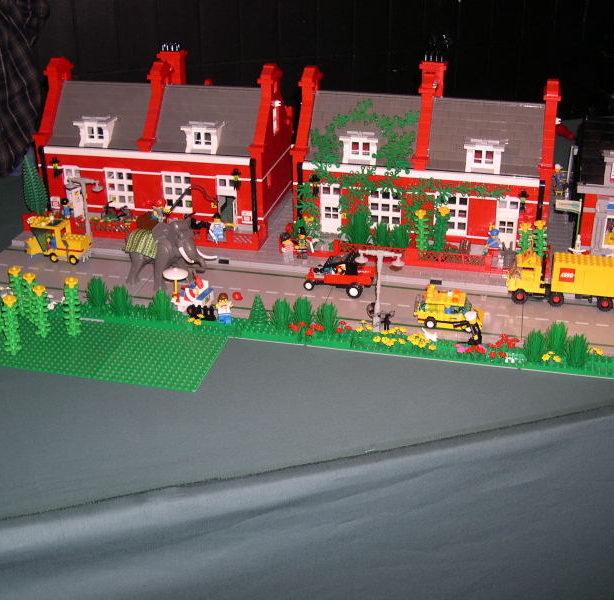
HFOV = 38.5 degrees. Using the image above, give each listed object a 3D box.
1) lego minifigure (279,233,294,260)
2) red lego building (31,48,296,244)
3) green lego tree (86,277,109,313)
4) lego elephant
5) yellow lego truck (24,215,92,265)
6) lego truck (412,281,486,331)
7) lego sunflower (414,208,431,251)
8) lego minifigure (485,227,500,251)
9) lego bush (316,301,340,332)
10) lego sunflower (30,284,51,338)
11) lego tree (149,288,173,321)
[{"bbox_3d":[-0.027,-0.076,1.267,0.022,0.043,0.015,-5,27,-9],"label":"lego minifigure"},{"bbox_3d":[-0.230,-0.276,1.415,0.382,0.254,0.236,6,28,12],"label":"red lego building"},{"bbox_3d":[-0.272,-0.009,1.147,0.027,0.046,0.027,6,28,11],"label":"green lego tree"},{"bbox_3d":[-0.193,-0.062,1.185,0.154,0.107,0.053,20,34,35],"label":"lego elephant"},{"bbox_3d":[-0.368,-0.089,1.295,0.101,0.061,0.038,6,28,13],"label":"yellow lego truck"},{"bbox_3d":[0.179,0.011,1.101,0.088,0.042,0.038,6,28,13],"label":"lego truck"},{"bbox_3d":[0.162,-0.094,1.250,0.022,0.071,0.022,6,28,12],"label":"lego sunflower"},{"bbox_3d":[0.271,-0.084,1.279,0.023,0.042,0.015,4,27,9],"label":"lego minifigure"},{"bbox_3d":[0.025,0.022,1.069,0.027,0.039,0.027,6,28,12],"label":"lego bush"},{"bbox_3d":[-0.327,0.014,1.076,0.020,0.072,0.020,6,28,13],"label":"lego sunflower"},{"bbox_3d":[-0.187,0.004,1.125,0.026,0.043,0.026,0,27,0],"label":"lego tree"}]

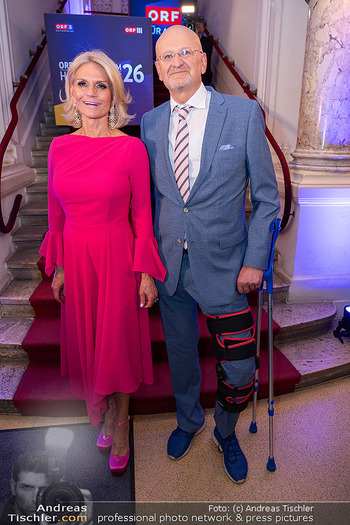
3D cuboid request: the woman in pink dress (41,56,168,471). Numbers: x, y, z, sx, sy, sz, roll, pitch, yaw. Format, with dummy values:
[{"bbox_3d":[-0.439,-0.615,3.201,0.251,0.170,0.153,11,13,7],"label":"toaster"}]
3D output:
[{"bbox_3d":[-0.295,0.068,1.532,0.550,1.750,0.380,-1,15,-5],"label":"woman in pink dress"}]

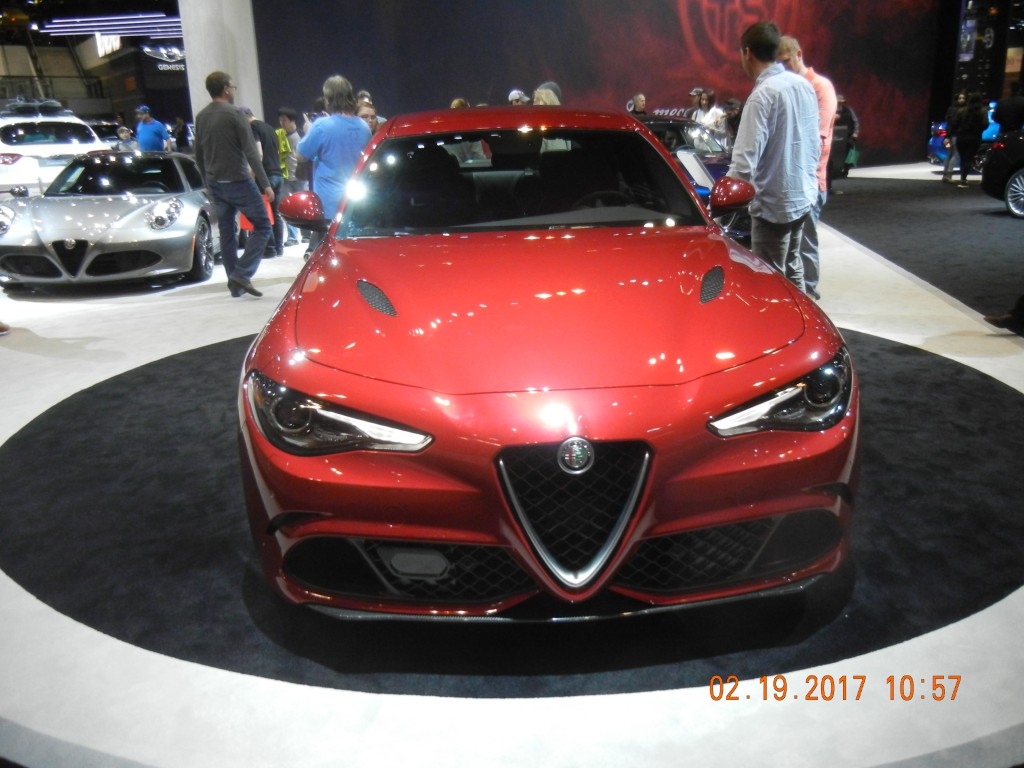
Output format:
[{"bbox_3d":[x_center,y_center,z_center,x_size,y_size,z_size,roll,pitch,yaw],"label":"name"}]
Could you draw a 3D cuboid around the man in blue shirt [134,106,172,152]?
[{"bbox_3d":[-5.716,-3.503,14.151,0.570,1.760,0.380,3,17,14],"label":"man in blue shirt"}]

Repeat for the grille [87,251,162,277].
[{"bbox_3d":[-3.313,-1.032,7.588,0.570,0.165,0.160,-6,17,-16],"label":"grille"}]

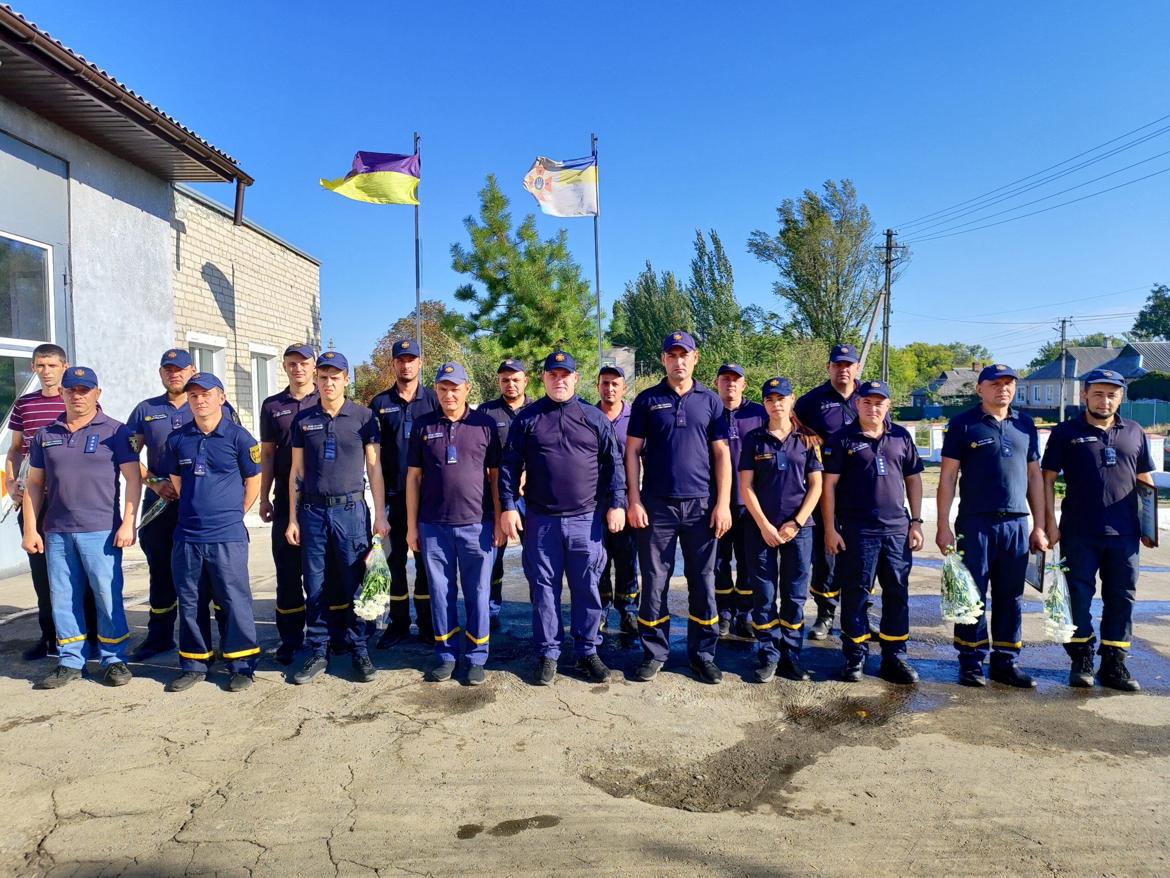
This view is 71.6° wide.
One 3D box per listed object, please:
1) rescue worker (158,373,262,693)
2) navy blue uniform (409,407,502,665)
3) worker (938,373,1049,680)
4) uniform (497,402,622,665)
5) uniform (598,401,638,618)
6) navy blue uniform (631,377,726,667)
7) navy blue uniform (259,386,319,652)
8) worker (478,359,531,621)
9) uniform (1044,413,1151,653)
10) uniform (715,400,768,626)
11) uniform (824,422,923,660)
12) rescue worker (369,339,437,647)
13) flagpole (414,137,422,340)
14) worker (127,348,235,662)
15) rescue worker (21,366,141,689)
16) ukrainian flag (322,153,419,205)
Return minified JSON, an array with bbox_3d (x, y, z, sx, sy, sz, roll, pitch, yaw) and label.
[{"bbox_3d":[-2.091,0.510,4.521,0.510,1.754,0.400,0,3,5],"label":"rescue worker"},{"bbox_3d":[-0.730,0.547,4.548,0.520,1.456,0.310,-1,3,-6],"label":"navy blue uniform"},{"bbox_3d":[2.244,0.461,4.490,0.550,1.752,0.370,0,3,3],"label":"worker"},{"bbox_3d":[-0.125,0.499,4.531,0.690,1.491,0.380,0,3,-2],"label":"uniform"},{"bbox_3d":[0.175,0.478,5.449,0.520,1.463,0.300,0,3,0],"label":"uniform"},{"bbox_3d":[0.519,0.470,4.542,0.560,1.607,0.320,0,3,0],"label":"navy blue uniform"},{"bbox_3d":[-1.732,0.473,4.904,0.500,1.530,0.320,-1,3,-10],"label":"navy blue uniform"},{"bbox_3d":[-0.497,0.359,5.551,0.540,1.805,0.370,-1,3,-5],"label":"worker"},{"bbox_3d":[2.790,0.534,4.410,0.590,1.342,0.330,0,3,6],"label":"uniform"},{"bbox_3d":[0.997,0.490,5.344,0.530,1.502,0.310,0,3,6],"label":"uniform"},{"bbox_3d":[1.662,0.596,4.683,0.550,1.387,0.340,0,3,6],"label":"uniform"},{"bbox_3d":[-1.153,0.326,5.155,0.560,1.916,0.380,-1,3,-10],"label":"rescue worker"},{"bbox_3d":[-2.609,-1.910,12.721,0.090,5.726,0.080,0,3,0],"label":"flagpole"},{"bbox_3d":[-2.478,0.383,4.992,0.570,1.877,0.420,0,3,-5],"label":"worker"},{"bbox_3d":[-2.797,0.469,4.508,0.600,1.739,0.370,-1,3,-7],"label":"rescue worker"},{"bbox_3d":[-3.341,-4.035,12.566,1.580,0.823,0.350,0,3,5],"label":"ukrainian flag"}]

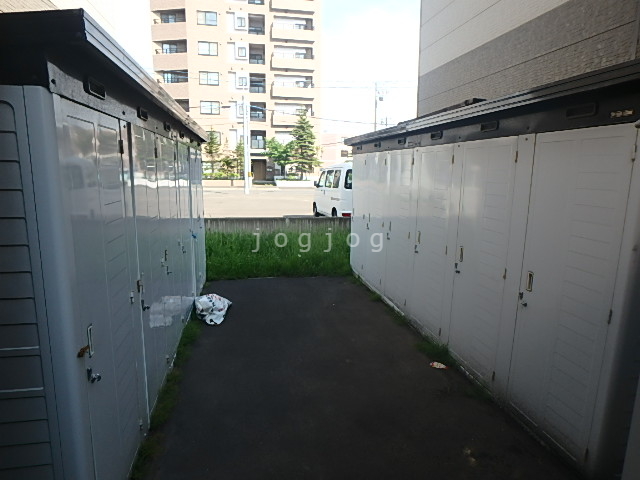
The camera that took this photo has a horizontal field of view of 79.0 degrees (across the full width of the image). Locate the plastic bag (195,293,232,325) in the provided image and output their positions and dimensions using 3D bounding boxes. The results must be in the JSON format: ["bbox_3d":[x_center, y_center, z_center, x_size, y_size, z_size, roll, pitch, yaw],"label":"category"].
[{"bbox_3d":[-1.157,0.741,4.199,0.400,0.250,0.340,-2,10,-14],"label":"plastic bag"}]

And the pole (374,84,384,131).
[{"bbox_3d":[7.018,-13.061,48.074,1.000,12.188,0.500,1,10,0],"label":"pole"}]

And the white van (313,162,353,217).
[{"bbox_3d":[0.820,-1.540,12.650,1.480,1.880,3.420,-2,10,-15],"label":"white van"}]

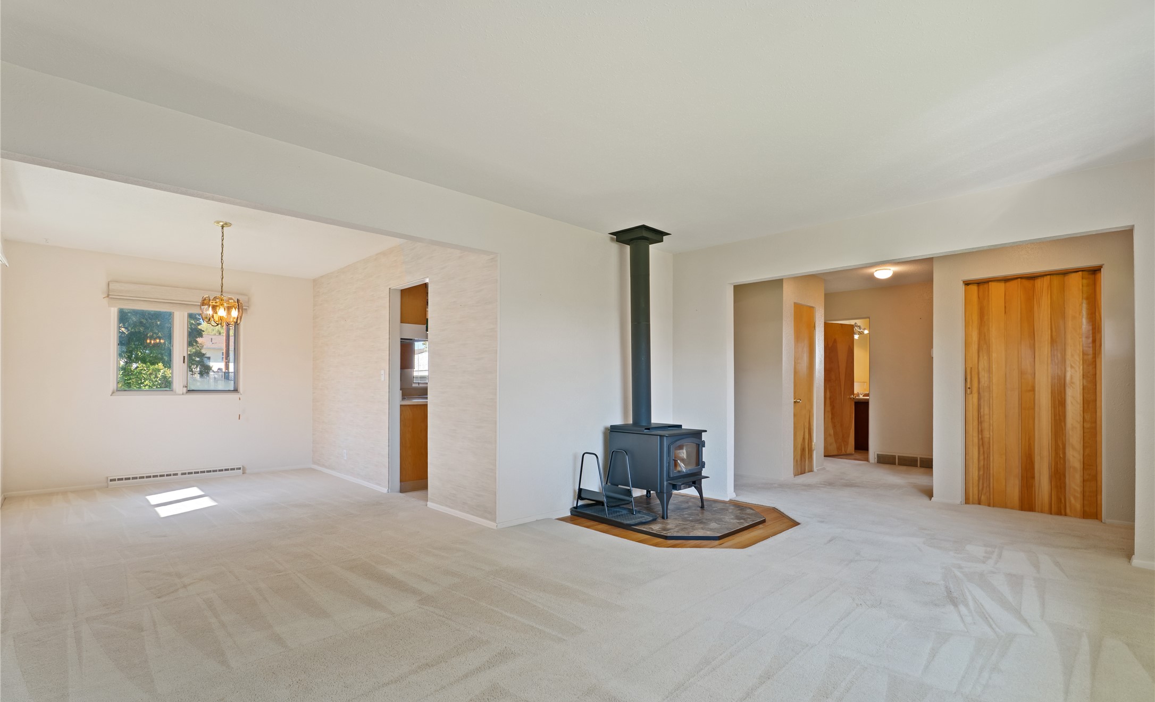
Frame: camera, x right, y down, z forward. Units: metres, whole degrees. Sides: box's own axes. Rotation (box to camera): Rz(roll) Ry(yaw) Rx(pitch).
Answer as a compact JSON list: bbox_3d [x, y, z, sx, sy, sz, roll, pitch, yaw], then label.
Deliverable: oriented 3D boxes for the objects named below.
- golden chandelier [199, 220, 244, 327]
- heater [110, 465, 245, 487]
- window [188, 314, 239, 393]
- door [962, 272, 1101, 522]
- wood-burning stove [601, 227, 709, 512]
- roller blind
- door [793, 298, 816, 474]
[{"bbox_3d":[-3.043,-0.664,4.394,0.371,0.902,0.371,2,-3,-41],"label":"golden chandelier"},{"bbox_3d":[-4.441,1.394,5.739,1.190,0.102,0.055,2,-3,-41],"label":"heater"},{"bbox_3d":[-4.246,-0.003,5.991,0.527,0.964,0.070,2,-3,-41],"label":"window"},{"bbox_3d":[3.944,0.377,4.489,0.898,2.080,0.080,-2,-3,44],"label":"door"},{"bbox_3d":[0.714,0.144,4.455,0.635,2.422,0.800,3,-3,-44],"label":"wood-burning stove"},{"bbox_3d":[-4.410,-0.572,5.753,1.242,0.237,0.085,2,-3,-41],"label":"roller blind"},{"bbox_3d":[2.812,0.476,6.343,0.575,2.090,0.045,2,-3,-41],"label":"door"}]

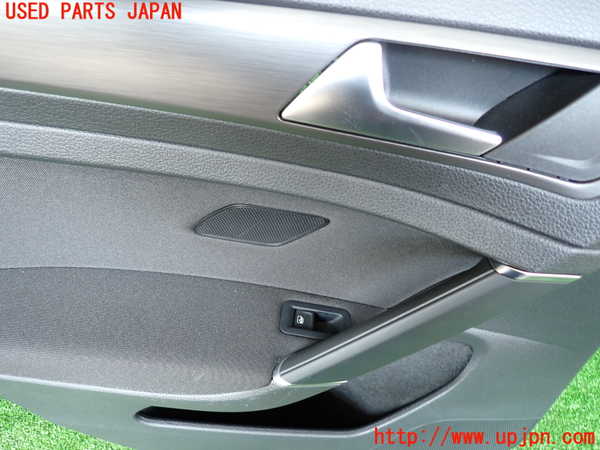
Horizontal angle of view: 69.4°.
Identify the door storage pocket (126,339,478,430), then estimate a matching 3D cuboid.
[{"bbox_3d":[0.004,0.174,0.480,0.360,0.085,0.055,2,30,-1],"label":"door storage pocket"}]

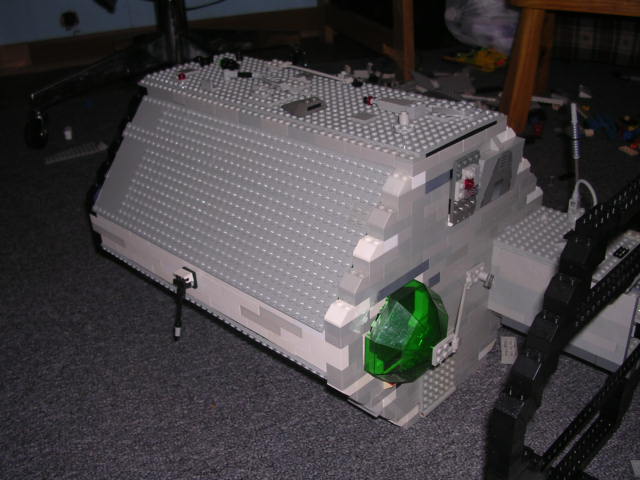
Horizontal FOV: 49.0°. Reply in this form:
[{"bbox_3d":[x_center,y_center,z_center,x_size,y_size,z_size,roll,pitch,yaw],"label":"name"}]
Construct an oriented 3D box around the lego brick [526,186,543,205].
[{"bbox_3d":[0.197,-0.046,0.664,0.016,0.011,0.031,23,37,39],"label":"lego brick"}]

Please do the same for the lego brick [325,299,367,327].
[{"bbox_3d":[0.019,0.049,0.506,0.016,0.011,0.030,23,37,39],"label":"lego brick"}]

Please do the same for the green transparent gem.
[{"bbox_3d":[0.074,0.076,0.541,0.035,0.080,0.081,23,37,39],"label":"green transparent gem"}]

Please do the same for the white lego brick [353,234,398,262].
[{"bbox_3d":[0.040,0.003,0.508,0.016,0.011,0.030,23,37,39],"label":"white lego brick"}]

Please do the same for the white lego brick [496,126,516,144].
[{"bbox_3d":[0.150,-0.090,0.589,0.016,0.011,0.032,23,37,39],"label":"white lego brick"}]

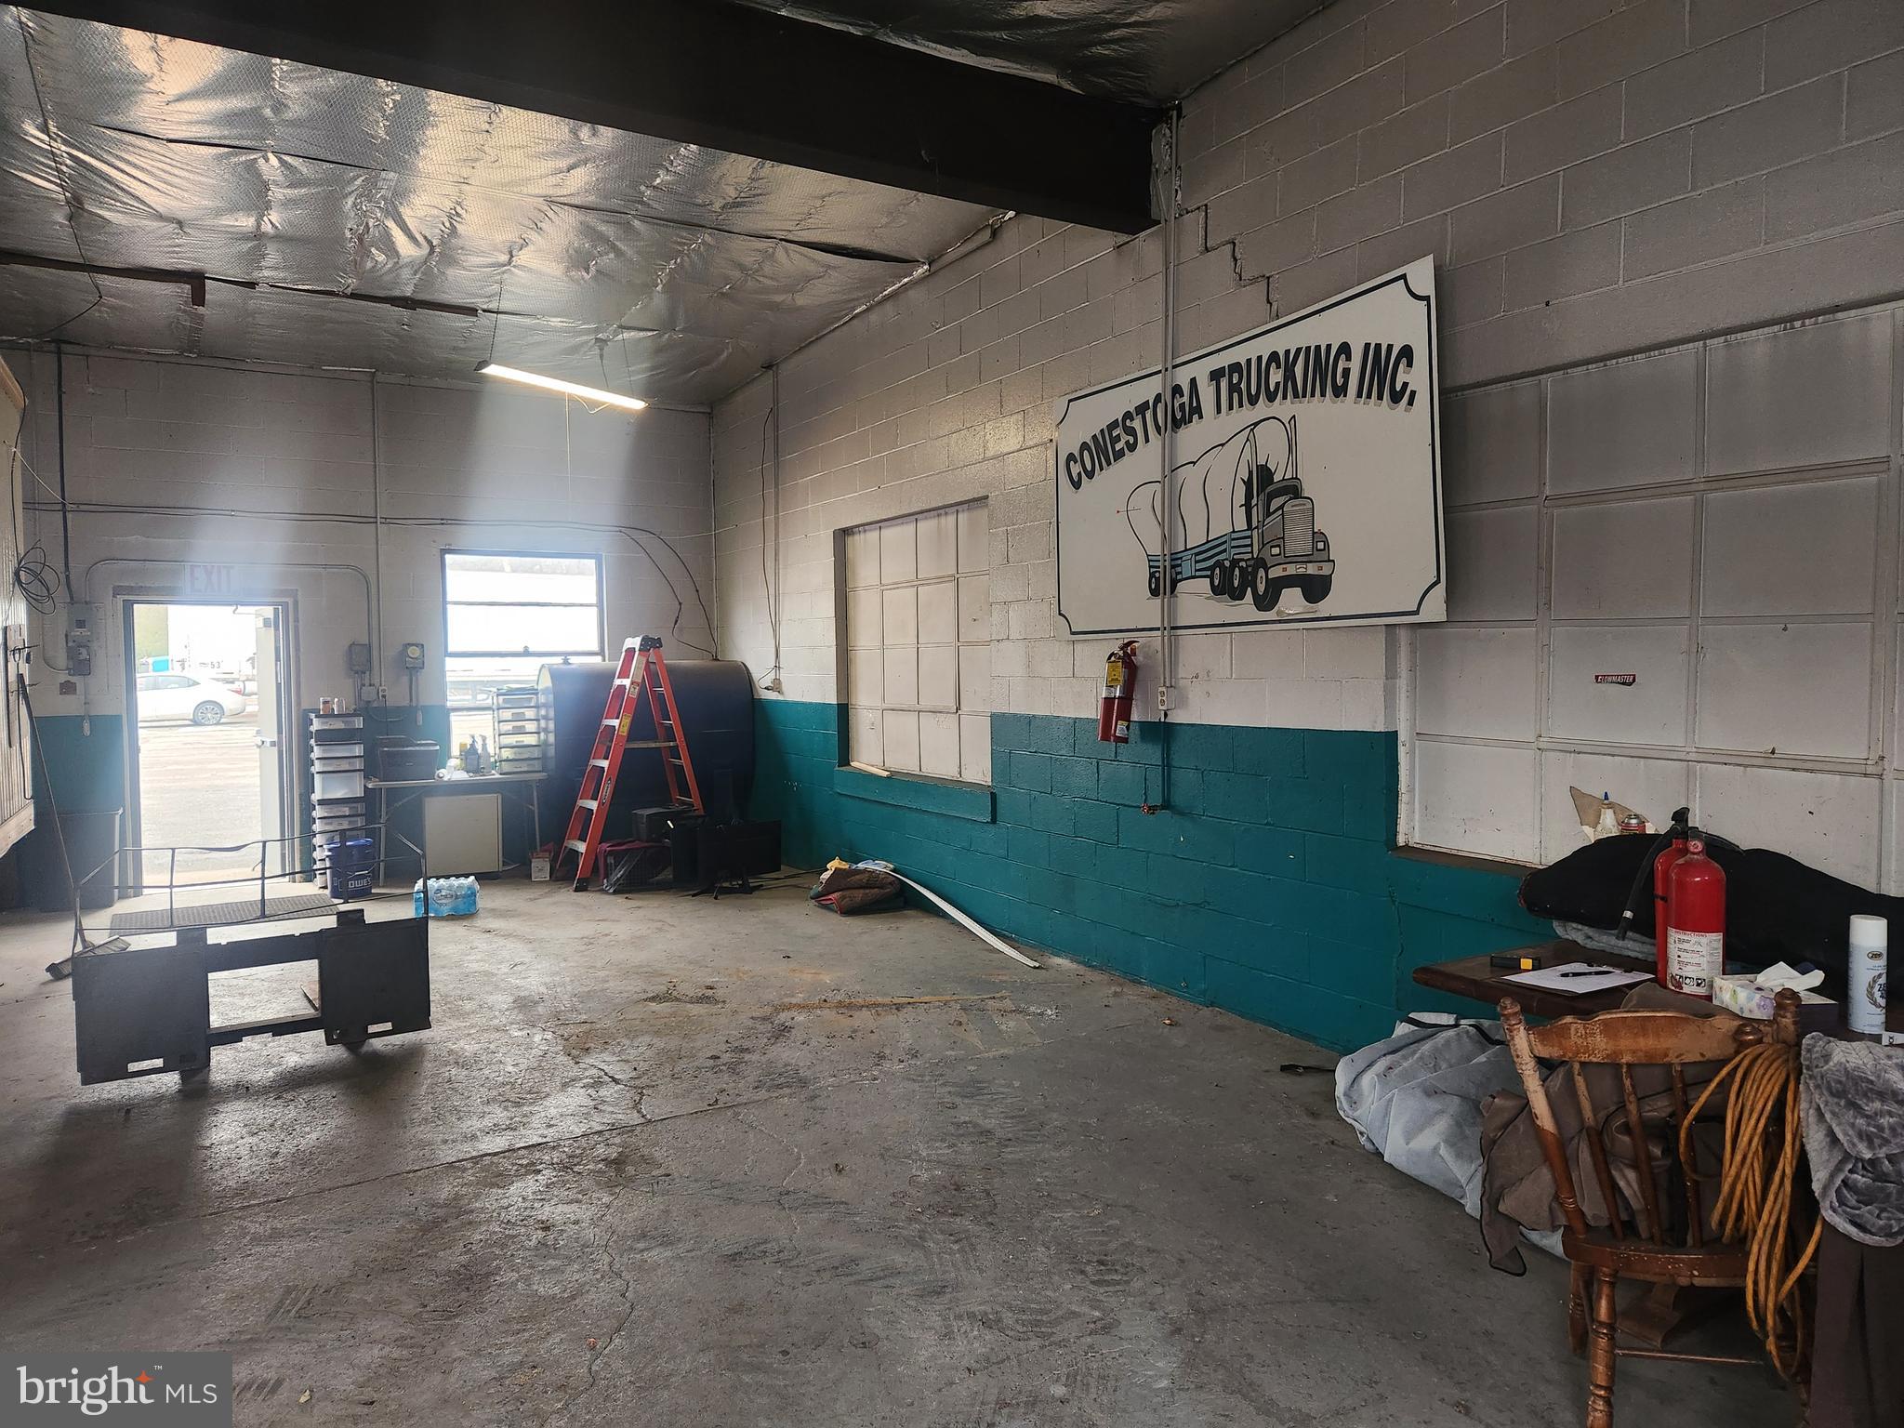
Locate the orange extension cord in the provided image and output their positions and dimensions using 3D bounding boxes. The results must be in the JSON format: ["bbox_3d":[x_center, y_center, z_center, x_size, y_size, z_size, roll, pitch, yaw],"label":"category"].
[{"bbox_3d":[1.388,0.860,2.200,0.220,0.550,0.140,0,3,13],"label":"orange extension cord"}]

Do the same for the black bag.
[{"bbox_3d":[2.085,0.502,3.294,0.450,0.300,1.080,-2,3,-30],"label":"black bag"}]

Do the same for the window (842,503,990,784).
[{"bbox_3d":[-0.218,-0.437,7.926,0.100,1.620,2.000,-2,3,-30],"label":"window"}]

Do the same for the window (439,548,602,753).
[{"bbox_3d":[-3.392,-0.478,10.084,1.230,1.600,0.100,-2,3,-30],"label":"window"}]

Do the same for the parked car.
[{"bbox_3d":[-20.685,-0.424,32.277,4.650,1.450,1.800,-2,3,-36],"label":"parked car"}]

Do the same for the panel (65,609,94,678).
[{"bbox_3d":[-5.859,-0.491,8.502,0.160,0.480,0.130,-2,3,-30],"label":"panel"}]

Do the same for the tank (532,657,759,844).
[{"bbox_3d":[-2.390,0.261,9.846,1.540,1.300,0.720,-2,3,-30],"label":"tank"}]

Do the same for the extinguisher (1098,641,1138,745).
[{"bbox_3d":[0.775,-0.101,5.911,0.140,0.480,0.170,-5,12,-30],"label":"extinguisher"}]

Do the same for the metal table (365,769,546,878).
[{"bbox_3d":[-3.744,0.836,9.537,1.220,0.740,0.600,-2,3,-30],"label":"metal table"}]

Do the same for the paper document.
[{"bbox_3d":[1.582,0.665,3.192,0.285,0.006,0.210,-2,3,-30],"label":"paper document"}]

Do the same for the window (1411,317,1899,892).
[{"bbox_3d":[2.207,-0.284,3.809,0.100,1.620,2.050,-2,3,-30],"label":"window"}]

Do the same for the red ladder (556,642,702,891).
[{"bbox_3d":[-2.259,0.321,9.171,1.100,1.750,0.540,-2,3,-30],"label":"red ladder"}]

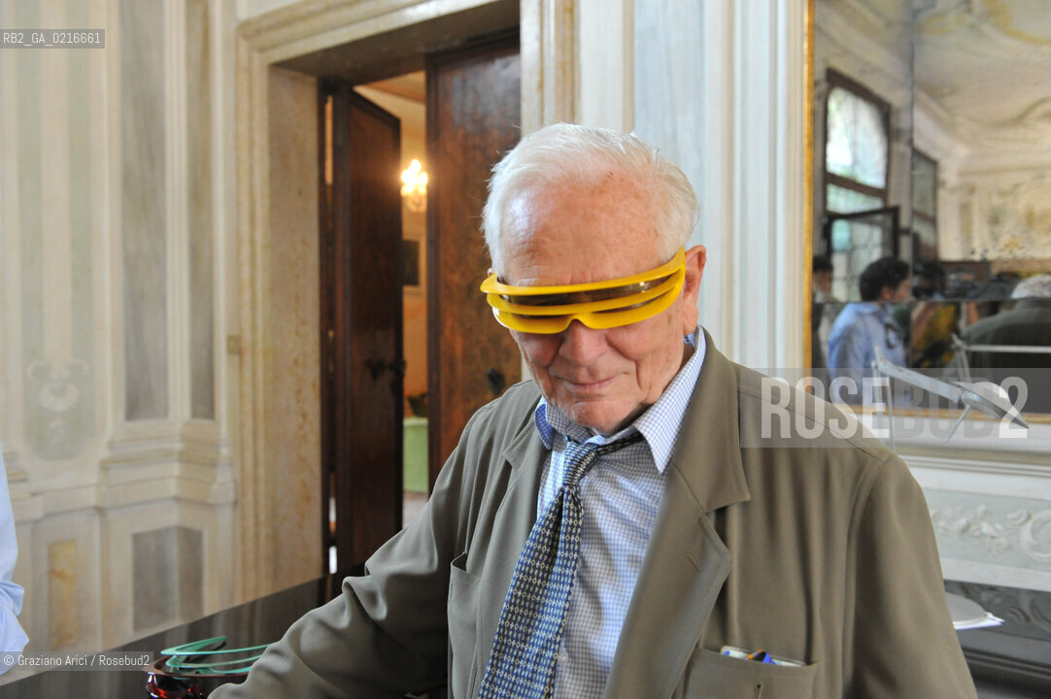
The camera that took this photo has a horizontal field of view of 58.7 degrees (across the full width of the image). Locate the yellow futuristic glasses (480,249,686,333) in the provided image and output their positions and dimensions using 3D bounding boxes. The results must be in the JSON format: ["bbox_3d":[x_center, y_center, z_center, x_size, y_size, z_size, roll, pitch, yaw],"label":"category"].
[{"bbox_3d":[0.055,-0.054,0.787,0.160,0.045,0.145,-6,17,14],"label":"yellow futuristic glasses"}]

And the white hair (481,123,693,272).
[{"bbox_3d":[0.058,-0.113,0.826,0.175,0.165,0.185,-6,17,14],"label":"white hair"}]

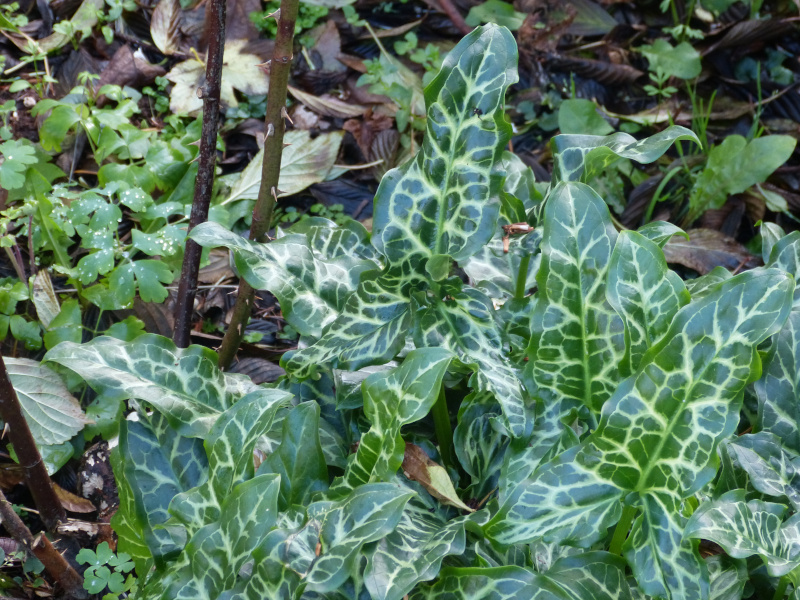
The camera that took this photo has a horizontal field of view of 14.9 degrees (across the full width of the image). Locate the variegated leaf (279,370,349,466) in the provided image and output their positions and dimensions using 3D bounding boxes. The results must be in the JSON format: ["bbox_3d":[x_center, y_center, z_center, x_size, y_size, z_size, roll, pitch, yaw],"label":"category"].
[{"bbox_3d":[-0.052,0.073,1.870,0.040,0.060,0.032,-18,25,-4],"label":"variegated leaf"}]

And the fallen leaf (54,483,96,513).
[{"bbox_3d":[-0.204,0.124,1.910,0.027,0.012,0.018,0,35,0],"label":"fallen leaf"}]

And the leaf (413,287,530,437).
[{"bbox_3d":[0.049,0.037,1.940,0.046,0.035,0.098,-24,71,-19],"label":"leaf"}]

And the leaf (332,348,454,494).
[{"bbox_3d":[-0.009,0.071,1.840,0.050,0.105,0.045,37,18,7],"label":"leaf"}]

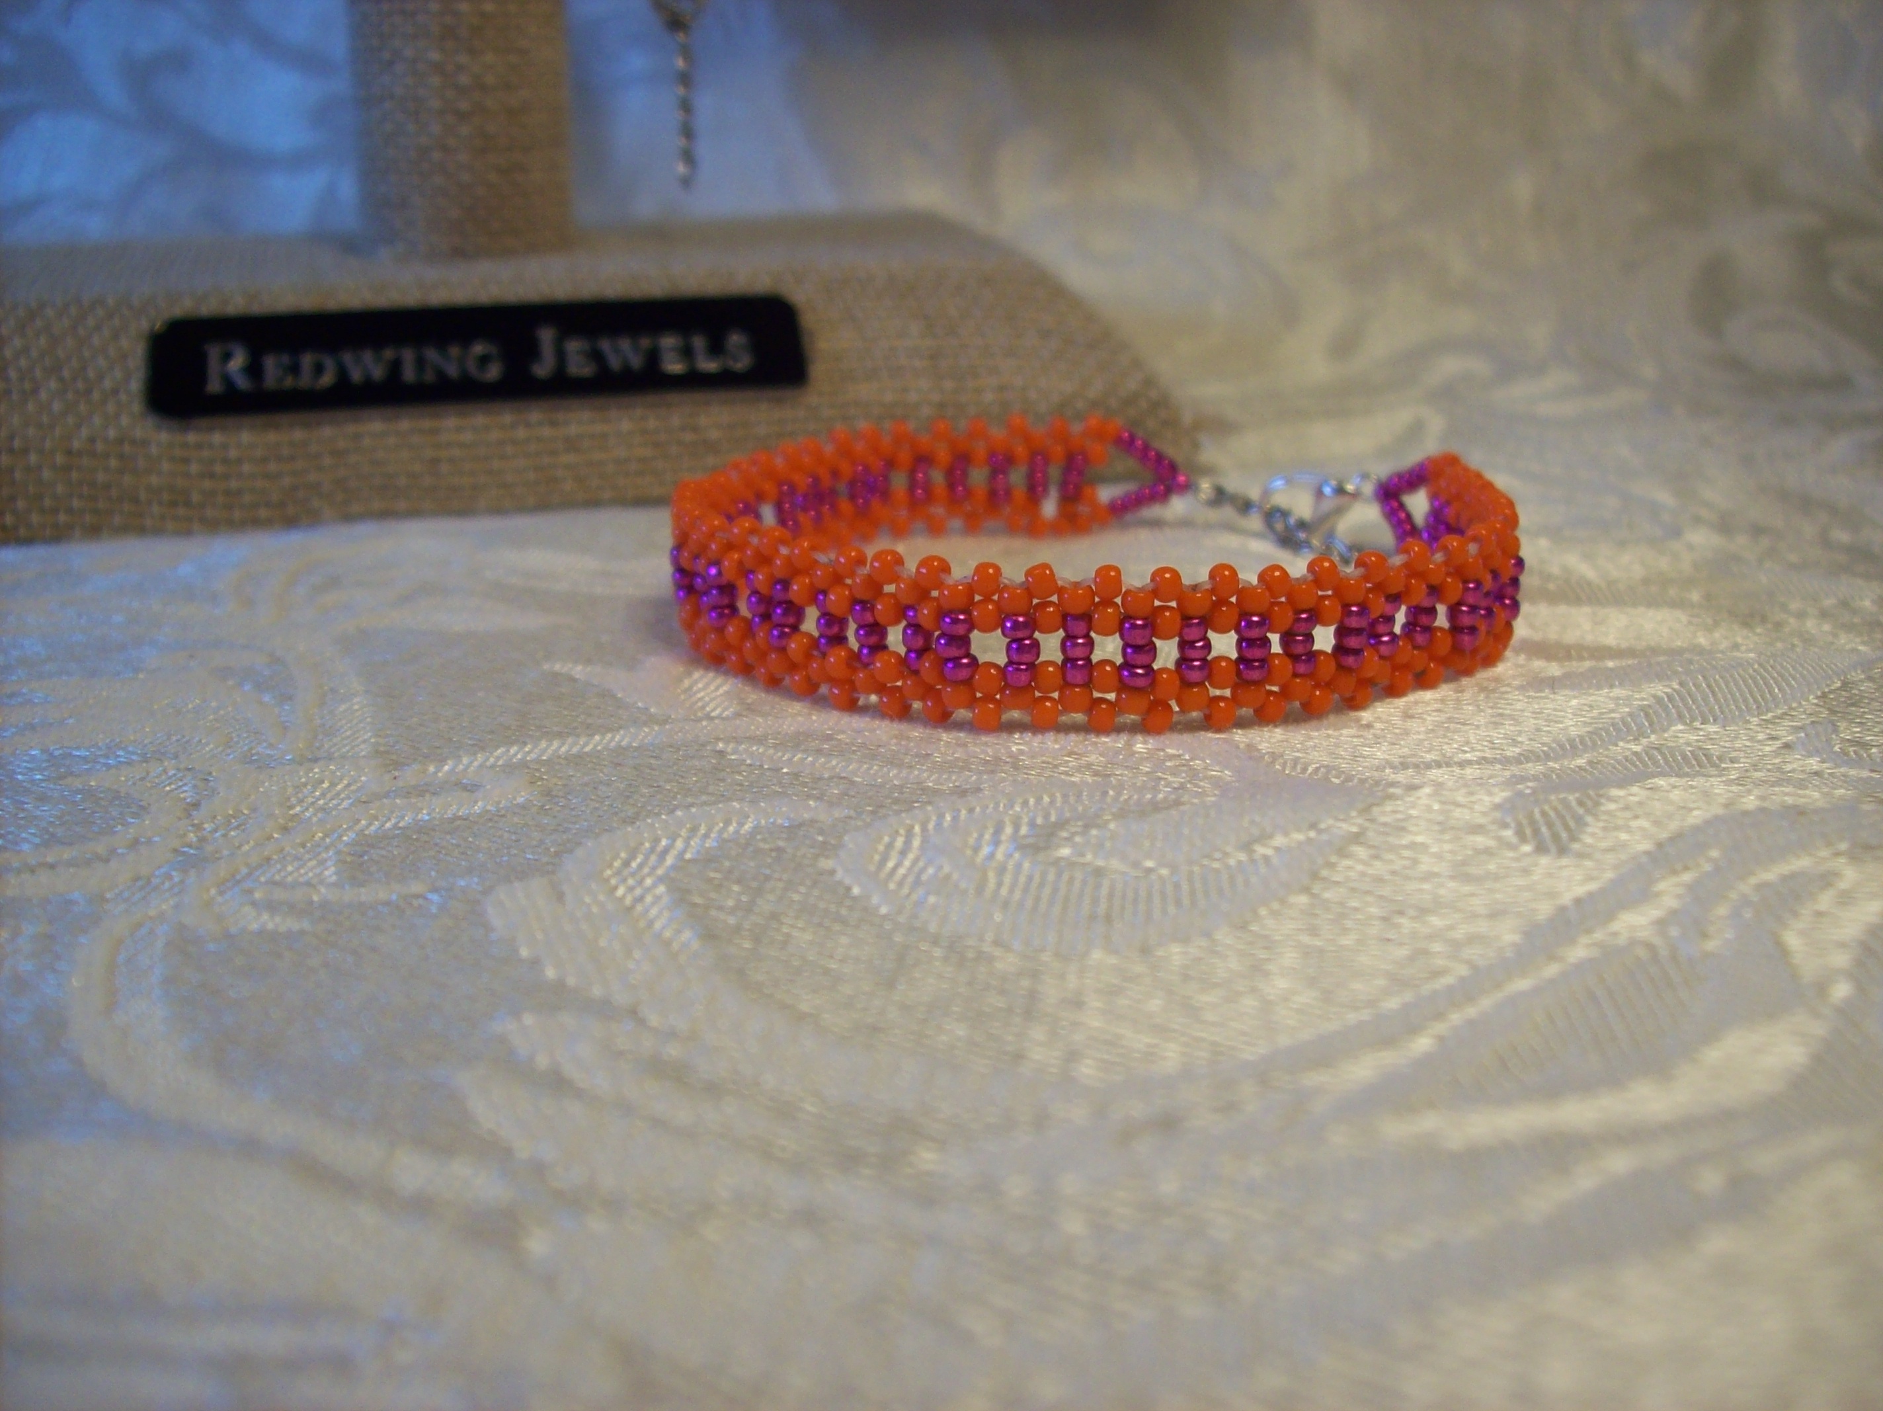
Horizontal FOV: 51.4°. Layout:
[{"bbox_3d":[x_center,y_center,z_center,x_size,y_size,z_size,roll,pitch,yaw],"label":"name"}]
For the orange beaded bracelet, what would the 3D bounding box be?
[{"bbox_3d":[0.012,-0.012,0.148,0.062,0.011,0.059,2,17,0],"label":"orange beaded bracelet"}]

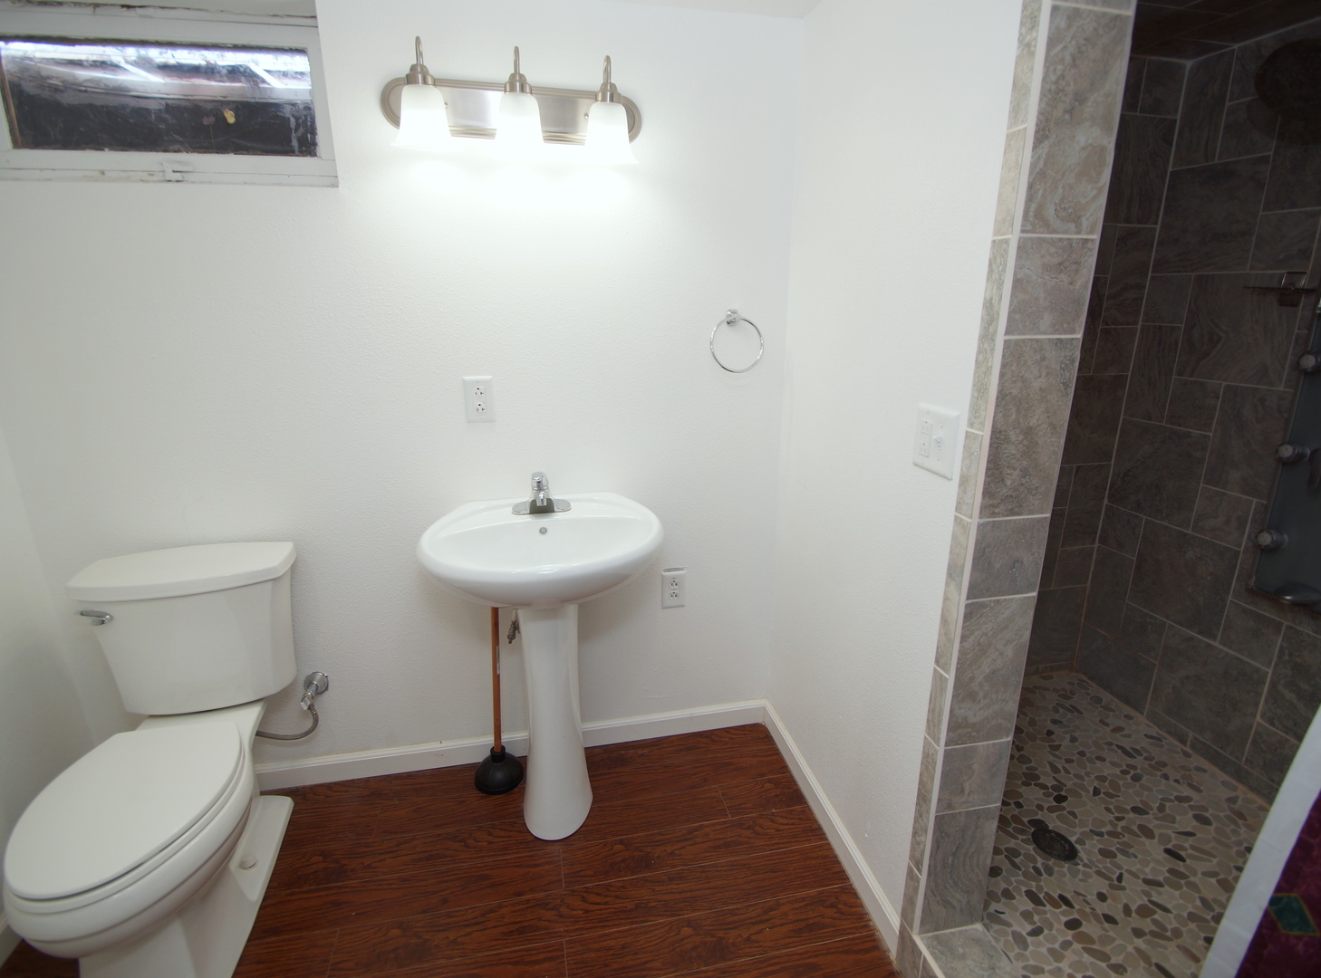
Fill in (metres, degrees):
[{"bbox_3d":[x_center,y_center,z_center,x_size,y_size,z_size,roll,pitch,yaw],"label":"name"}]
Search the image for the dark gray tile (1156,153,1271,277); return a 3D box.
[{"bbox_3d":[1.606,-0.784,1.792,0.012,0.300,0.300,-2,15,-8],"label":"dark gray tile"}]

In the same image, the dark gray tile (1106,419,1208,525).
[{"bbox_3d":[1.595,-0.054,1.968,0.010,0.299,0.297,-3,16,-11],"label":"dark gray tile"}]

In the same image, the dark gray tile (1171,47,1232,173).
[{"bbox_3d":[1.594,-1.095,1.790,0.012,0.300,0.148,-2,15,-8],"label":"dark gray tile"}]

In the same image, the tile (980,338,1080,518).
[{"bbox_3d":[0.609,-0.097,1.017,0.140,0.299,0.010,-3,16,-11],"label":"tile"}]

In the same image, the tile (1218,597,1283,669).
[{"bbox_3d":[1.661,0.408,1.720,0.012,0.148,0.148,-2,15,-8],"label":"tile"}]

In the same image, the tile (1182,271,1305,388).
[{"bbox_3d":[1.628,-0.453,1.724,0.012,0.300,0.300,-2,15,-8],"label":"tile"}]

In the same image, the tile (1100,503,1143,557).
[{"bbox_3d":[1.583,0.147,2.107,0.010,0.148,0.148,-3,16,-10],"label":"tile"}]

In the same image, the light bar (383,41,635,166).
[{"bbox_3d":[-0.328,-0.870,1.382,0.605,0.231,0.180,-3,16,-11],"label":"light bar"}]

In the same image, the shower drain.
[{"bbox_3d":[1.005,0.905,1.557,0.106,0.010,0.106,-3,16,-10],"label":"shower drain"}]

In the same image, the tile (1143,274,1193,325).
[{"bbox_3d":[1.577,-0.584,1.903,0.010,0.148,0.148,-3,16,-10],"label":"tile"}]

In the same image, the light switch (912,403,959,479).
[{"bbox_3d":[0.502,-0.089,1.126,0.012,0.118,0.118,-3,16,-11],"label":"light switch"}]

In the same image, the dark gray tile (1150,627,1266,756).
[{"bbox_3d":[1.649,0.608,1.850,0.012,0.300,0.300,-2,15,-8],"label":"dark gray tile"}]

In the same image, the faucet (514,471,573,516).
[{"bbox_3d":[-0.304,0.013,1.558,0.153,0.116,0.145,-3,16,-11],"label":"faucet"}]

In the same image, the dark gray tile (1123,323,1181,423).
[{"bbox_3d":[1.580,-0.365,1.964,0.010,0.299,0.148,-3,16,-10],"label":"dark gray tile"}]

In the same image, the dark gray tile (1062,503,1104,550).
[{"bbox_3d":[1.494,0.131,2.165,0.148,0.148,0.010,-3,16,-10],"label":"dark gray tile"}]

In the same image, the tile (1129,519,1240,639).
[{"bbox_3d":[1.628,0.278,1.916,0.012,0.300,0.300,-2,15,-8],"label":"tile"}]

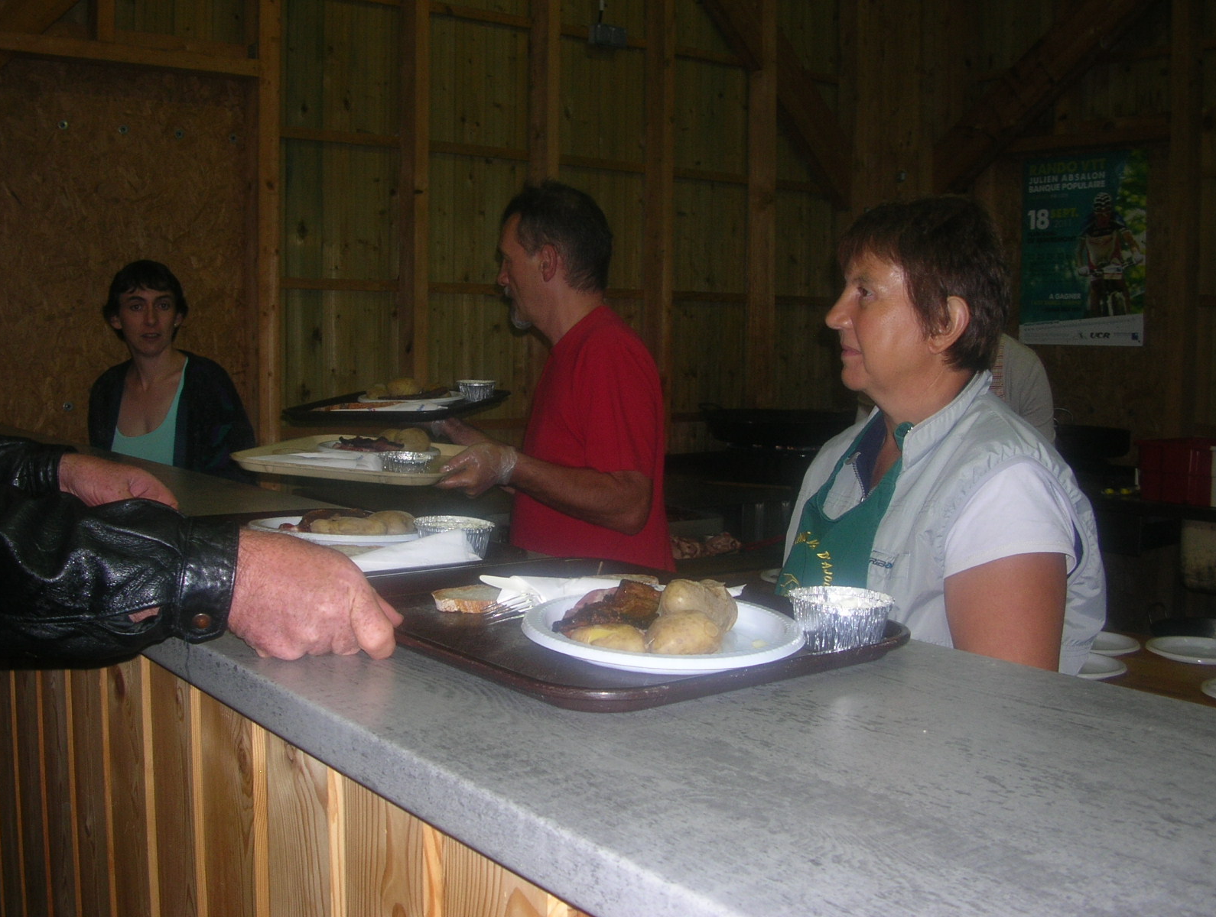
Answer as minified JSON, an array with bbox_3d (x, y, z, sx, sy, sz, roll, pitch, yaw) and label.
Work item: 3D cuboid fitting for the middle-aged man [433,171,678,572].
[{"bbox_3d":[-0.111,0.351,2.410,0.480,1.700,0.530,1,5,6],"label":"middle-aged man"}]

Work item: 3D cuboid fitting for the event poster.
[{"bbox_3d":[1.843,-0.812,5.103,0.005,0.735,0.537,-4,7,-38],"label":"event poster"}]

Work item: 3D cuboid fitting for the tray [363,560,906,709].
[{"bbox_3d":[-0.016,0.138,1.108,0.354,0.020,0.463,-4,7,-38],"label":"tray"}]

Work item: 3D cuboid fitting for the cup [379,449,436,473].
[{"bbox_3d":[-0.314,0.018,2.050,0.085,0.040,0.085,0,5,0],"label":"cup"}]

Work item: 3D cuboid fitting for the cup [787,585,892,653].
[{"bbox_3d":[0.191,0.134,1.066,0.085,0.040,0.085,0,5,0],"label":"cup"}]

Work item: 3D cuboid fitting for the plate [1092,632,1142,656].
[{"bbox_3d":[1.095,0.422,2.970,0.218,0.020,0.218,0,5,0],"label":"plate"}]

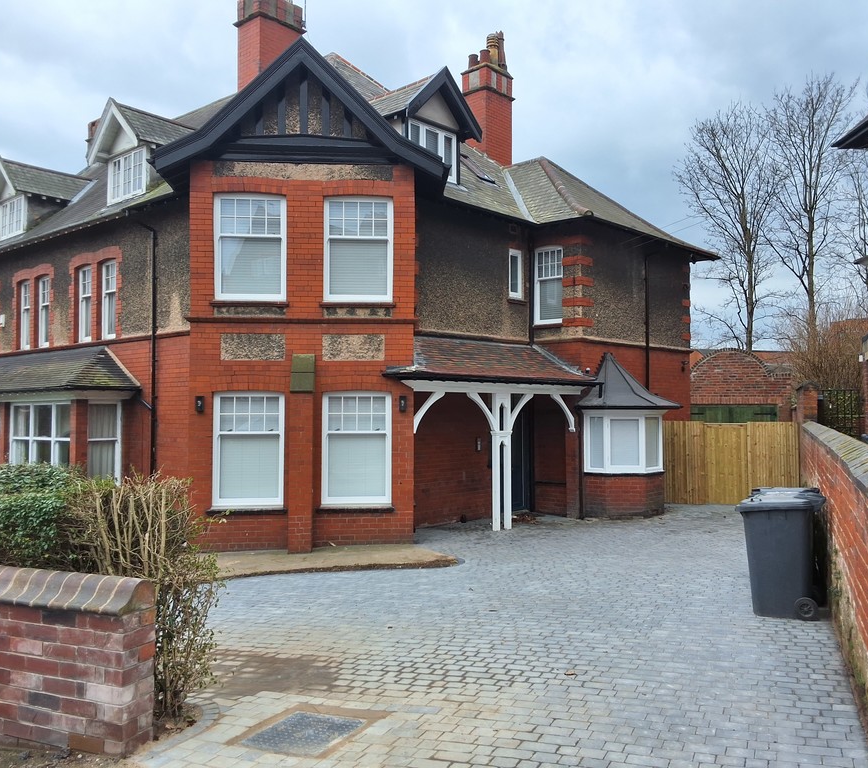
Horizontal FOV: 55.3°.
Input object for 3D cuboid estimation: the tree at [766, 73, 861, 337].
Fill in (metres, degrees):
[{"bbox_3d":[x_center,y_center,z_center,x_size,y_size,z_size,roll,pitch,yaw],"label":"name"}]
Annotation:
[{"bbox_3d":[20.272,-6.569,44.245,4.993,20.410,4.993,-1,-2,25],"label":"tree"}]

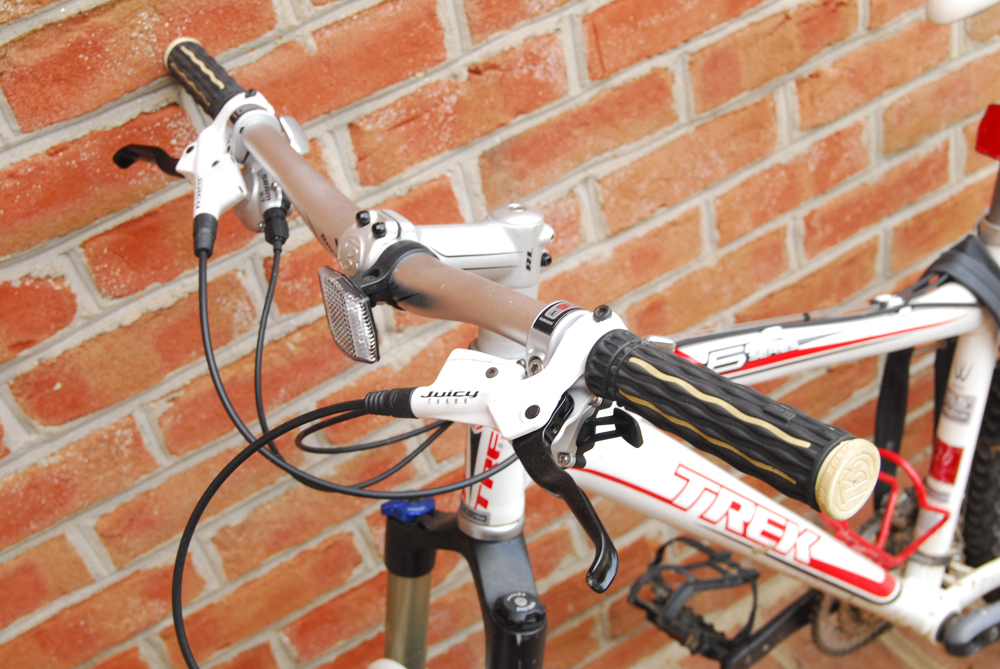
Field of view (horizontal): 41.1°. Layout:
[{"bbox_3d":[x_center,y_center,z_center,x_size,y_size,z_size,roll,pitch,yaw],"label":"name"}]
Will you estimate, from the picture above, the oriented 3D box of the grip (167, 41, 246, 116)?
[{"bbox_3d":[-0.203,-0.174,0.943,0.033,0.033,0.134,-27,38,-15],"label":"grip"}]

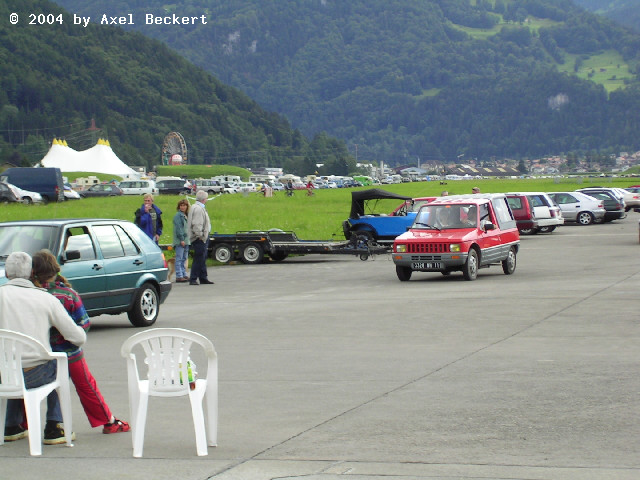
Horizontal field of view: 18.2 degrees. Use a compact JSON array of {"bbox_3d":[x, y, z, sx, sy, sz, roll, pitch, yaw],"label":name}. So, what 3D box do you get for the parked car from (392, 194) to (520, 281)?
[{"bbox_3d":[2.630,-0.085,37.900,1.530,1.570,3.500,0,2,21],"label":"parked car"}]

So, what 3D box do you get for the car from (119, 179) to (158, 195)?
[{"bbox_3d":[-18.700,-5.180,203.000,4.450,1.730,1.800,0,2,15],"label":"car"}]

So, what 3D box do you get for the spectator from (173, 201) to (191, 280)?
[{"bbox_3d":[-2.560,0.020,37.200,0.340,1.550,0.450,0,2,18],"label":"spectator"}]

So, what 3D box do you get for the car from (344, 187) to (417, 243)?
[{"bbox_3d":[2.320,-0.580,55.500,3.400,1.680,1.520,0,2,0],"label":"car"}]

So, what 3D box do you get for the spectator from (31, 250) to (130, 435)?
[{"bbox_3d":[-1.610,0.685,13.400,0.600,1.260,0.550,0,2,0],"label":"spectator"}]

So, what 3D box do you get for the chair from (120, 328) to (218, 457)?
[{"bbox_3d":[-0.967,0.958,12.870,0.590,0.810,0.550,0,2,-3],"label":"chair"}]

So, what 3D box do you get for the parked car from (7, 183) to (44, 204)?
[{"bbox_3d":[-20.650,-3.050,133.000,4.050,1.420,1.670,0,2,10],"label":"parked car"}]

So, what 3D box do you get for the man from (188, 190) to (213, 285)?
[{"bbox_3d":[-2.178,-0.040,36.400,0.420,1.740,0.500,-1,2,-23],"label":"man"}]

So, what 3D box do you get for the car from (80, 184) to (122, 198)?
[{"bbox_3d":[-21.300,-4.690,193.000,4.250,1.390,1.680,0,2,8],"label":"car"}]

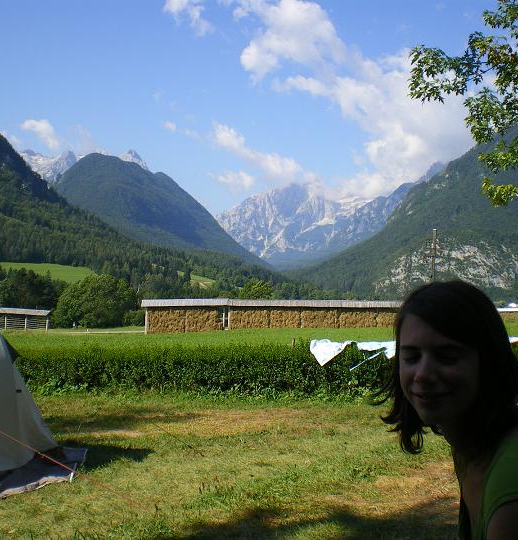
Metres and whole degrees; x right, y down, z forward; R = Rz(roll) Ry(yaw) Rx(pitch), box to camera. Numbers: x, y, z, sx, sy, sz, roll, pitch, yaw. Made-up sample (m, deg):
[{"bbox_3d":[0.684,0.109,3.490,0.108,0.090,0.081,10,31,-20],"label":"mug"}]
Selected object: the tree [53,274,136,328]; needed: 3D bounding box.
[{"bbox_3d":[-33.300,6.377,160.000,16.200,10.900,14.500,2,-3,-12],"label":"tree"}]

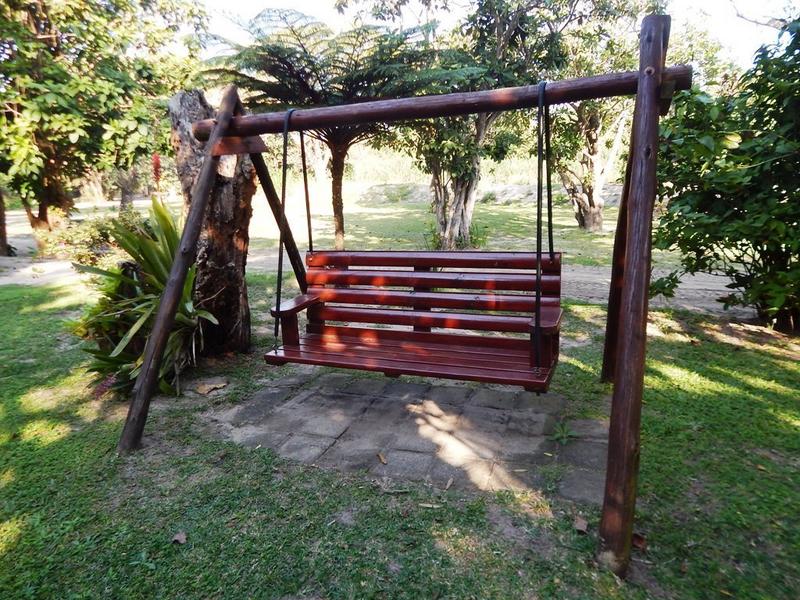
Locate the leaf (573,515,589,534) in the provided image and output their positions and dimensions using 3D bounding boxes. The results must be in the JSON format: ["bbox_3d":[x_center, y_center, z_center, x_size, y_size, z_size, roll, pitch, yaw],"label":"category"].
[{"bbox_3d":[0.743,0.932,2.186,0.070,0.030,0.090,4,14,20],"label":"leaf"}]

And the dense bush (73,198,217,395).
[{"bbox_3d":[-1.896,-0.090,4.026,0.950,1.301,0.950,-7,14,-25],"label":"dense bush"}]

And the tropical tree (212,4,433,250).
[{"bbox_3d":[-1.401,-3.202,10.741,4.150,4.383,4.150,-3,13,-7],"label":"tropical tree"}]

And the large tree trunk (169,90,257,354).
[{"bbox_3d":[-1.584,-0.641,4.563,0.580,2.129,0.550,-5,13,-18],"label":"large tree trunk"}]

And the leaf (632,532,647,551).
[{"bbox_3d":[0.929,0.953,2.079,0.075,0.030,0.090,5,14,26],"label":"leaf"}]

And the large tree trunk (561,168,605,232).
[{"bbox_3d":[4.875,-2.658,14.238,1.015,1.653,0.800,3,13,18],"label":"large tree trunk"}]

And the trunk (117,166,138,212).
[{"bbox_3d":[-10.519,-4.143,20.551,0.650,1.950,0.650,-7,14,-26],"label":"trunk"}]

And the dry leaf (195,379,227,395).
[{"bbox_3d":[-1.331,0.609,3.732,0.240,0.050,0.180,-6,14,-20],"label":"dry leaf"}]

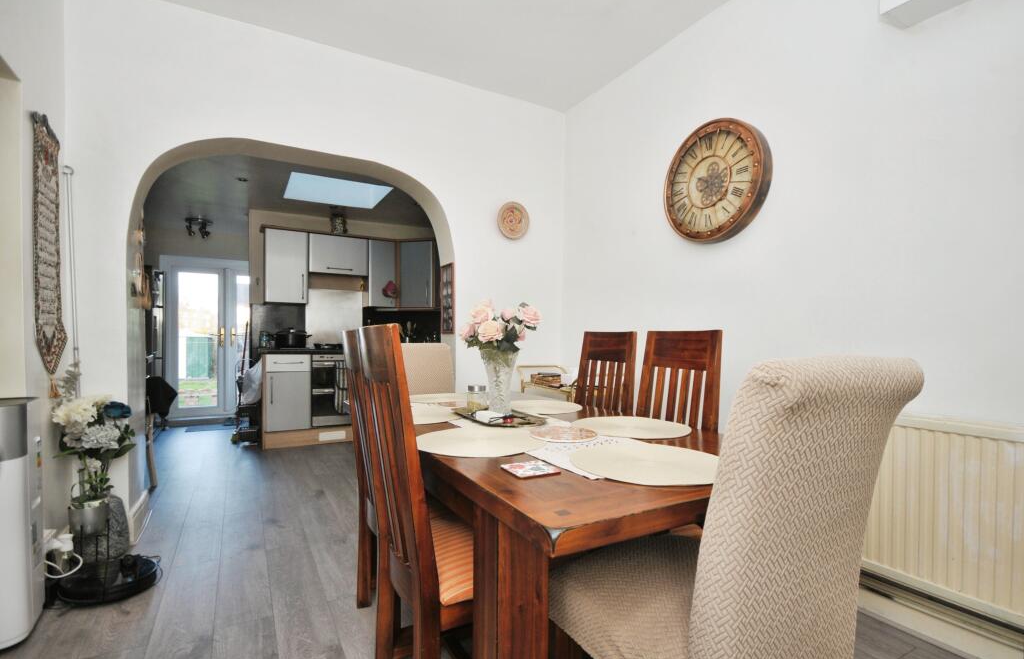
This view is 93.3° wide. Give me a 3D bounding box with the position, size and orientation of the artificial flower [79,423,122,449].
[{"bbox_3d":[-1.729,0.450,2.030,0.145,0.105,0.135,1,-1,-35],"label":"artificial flower"}]

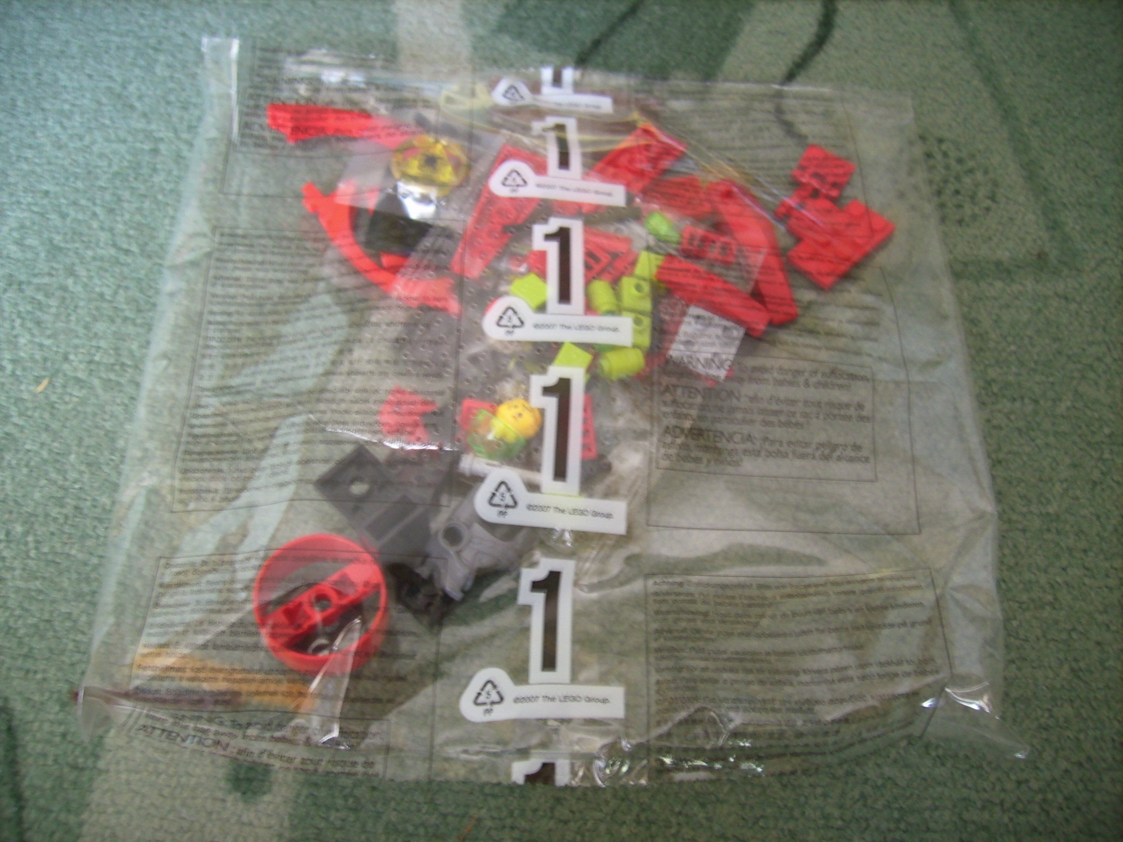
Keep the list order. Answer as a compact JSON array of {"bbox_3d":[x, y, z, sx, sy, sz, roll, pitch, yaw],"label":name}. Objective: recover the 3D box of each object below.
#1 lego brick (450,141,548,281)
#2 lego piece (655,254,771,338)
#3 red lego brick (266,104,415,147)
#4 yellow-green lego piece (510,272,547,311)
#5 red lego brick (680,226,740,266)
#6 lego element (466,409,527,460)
[{"bbox_3d":[-0.013,-0.057,0.295,0.022,0.005,0.048,16,60,4],"label":"lego brick"},{"bbox_3d":[0.043,-0.035,0.296,0.033,0.009,0.008,32,66,10],"label":"lego piece"},{"bbox_3d":[-0.067,-0.091,0.319,0.047,0.008,0.008,6,64,-2],"label":"red lego brick"},{"bbox_3d":[-0.008,-0.034,0.289,0.008,0.008,0.010,-38,73,-16],"label":"yellow-green lego piece"},{"bbox_3d":[0.044,-0.052,0.306,0.016,0.004,0.008,14,64,2],"label":"red lego brick"},{"bbox_3d":[-0.017,0.004,0.267,0.015,0.011,0.011,33,66,11],"label":"lego element"}]

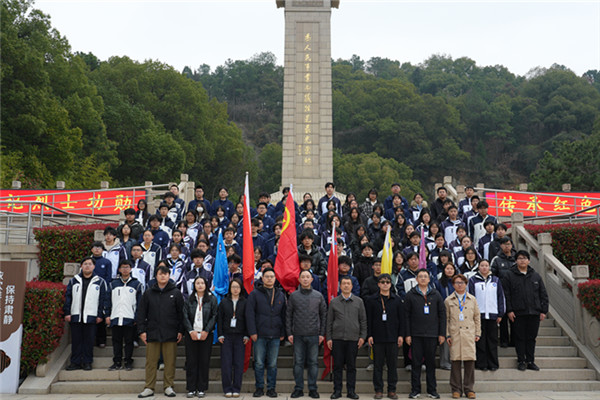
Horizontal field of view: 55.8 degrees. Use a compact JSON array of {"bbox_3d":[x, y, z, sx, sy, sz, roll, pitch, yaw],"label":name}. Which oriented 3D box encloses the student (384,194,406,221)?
[{"bbox_3d":[2.172,0.691,12.667,0.490,1.660,0.290,-1,-10,4],"label":"student"}]

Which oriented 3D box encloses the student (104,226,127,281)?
[{"bbox_3d":[-3.422,1.361,10.274,0.530,1.750,0.320,1,-8,-9],"label":"student"}]

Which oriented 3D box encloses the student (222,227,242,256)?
[{"bbox_3d":[-1.241,1.361,9.998,0.480,1.746,0.290,0,-8,-2],"label":"student"}]

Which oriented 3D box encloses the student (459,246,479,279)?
[{"bbox_3d":[2.905,1.627,9.628,0.490,1.640,0.290,-1,-10,7],"label":"student"}]

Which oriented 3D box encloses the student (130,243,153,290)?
[{"bbox_3d":[-2.704,1.597,9.369,0.480,1.720,0.300,1,-8,-6],"label":"student"}]

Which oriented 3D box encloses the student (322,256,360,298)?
[{"bbox_3d":[0.708,1.786,9.030,0.570,1.740,0.320,0,-10,2],"label":"student"}]

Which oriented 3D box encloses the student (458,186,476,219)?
[{"bbox_3d":[3.723,0.582,12.323,0.480,1.752,0.300,-1,-8,4],"label":"student"}]

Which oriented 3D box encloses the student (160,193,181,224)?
[{"bbox_3d":[-2.832,0.696,12.337,0.530,1.740,0.320,1,-8,-6],"label":"student"}]

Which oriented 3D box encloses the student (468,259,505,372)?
[{"bbox_3d":[2.982,1.812,8.975,0.550,1.670,0.310,-1,-10,7],"label":"student"}]

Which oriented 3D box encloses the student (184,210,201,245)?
[{"bbox_3d":[-2.150,1.027,11.216,0.450,1.650,0.290,1,-8,-4],"label":"student"}]

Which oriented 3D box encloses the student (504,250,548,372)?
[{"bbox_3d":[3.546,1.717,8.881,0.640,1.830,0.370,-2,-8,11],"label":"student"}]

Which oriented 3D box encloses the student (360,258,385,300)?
[{"bbox_3d":[1.206,1.779,9.020,0.530,1.750,0.310,-1,-10,3],"label":"student"}]

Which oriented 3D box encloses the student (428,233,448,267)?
[{"bbox_3d":[2.553,1.417,10.324,0.480,1.640,0.290,-1,-10,6],"label":"student"}]

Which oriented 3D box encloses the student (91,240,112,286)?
[{"bbox_3d":[-3.394,1.563,9.422,0.500,1.736,0.300,1,-8,-5],"label":"student"}]

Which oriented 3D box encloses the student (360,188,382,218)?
[{"bbox_3d":[1.624,0.594,12.488,0.500,1.680,0.310,0,-8,3],"label":"student"}]

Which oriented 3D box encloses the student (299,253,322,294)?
[{"bbox_3d":[0.113,1.783,9.043,0.530,1.750,0.310,0,-10,1],"label":"student"}]

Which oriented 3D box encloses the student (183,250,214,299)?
[{"bbox_3d":[-1.618,1.677,8.954,0.510,1.770,0.330,0,-8,-3],"label":"student"}]

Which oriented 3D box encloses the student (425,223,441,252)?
[{"bbox_3d":[2.545,1.244,10.570,0.450,1.640,0.290,-1,-8,5],"label":"student"}]

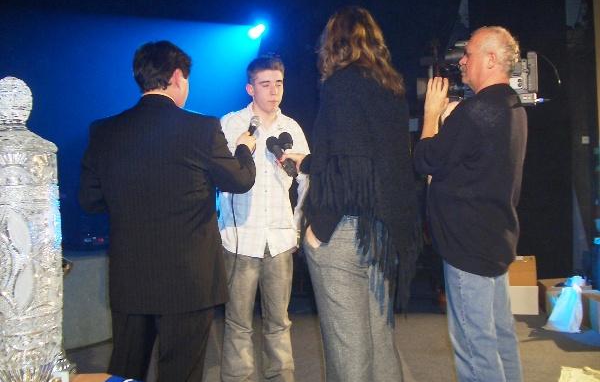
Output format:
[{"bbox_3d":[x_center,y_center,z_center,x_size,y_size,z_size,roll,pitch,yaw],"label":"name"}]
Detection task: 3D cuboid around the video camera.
[{"bbox_3d":[0.799,-0.523,2.700,0.510,0.270,0.230,-2,0,10],"label":"video camera"}]

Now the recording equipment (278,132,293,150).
[{"bbox_3d":[-0.045,-0.158,2.514,0.056,0.185,0.056,-13,-24,-6],"label":"recording equipment"}]

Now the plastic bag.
[{"bbox_3d":[1.895,0.810,4.340,0.270,0.380,0.180,-2,0,18],"label":"plastic bag"}]

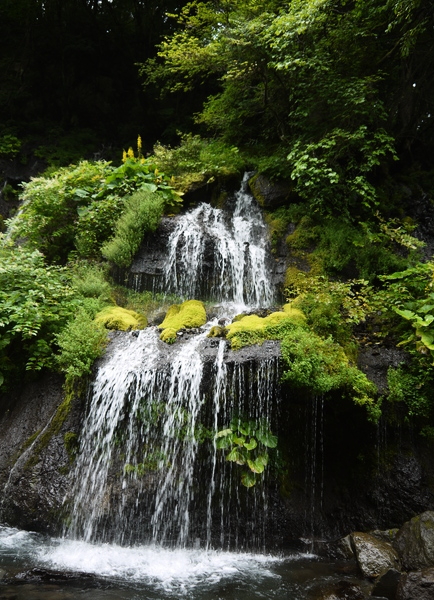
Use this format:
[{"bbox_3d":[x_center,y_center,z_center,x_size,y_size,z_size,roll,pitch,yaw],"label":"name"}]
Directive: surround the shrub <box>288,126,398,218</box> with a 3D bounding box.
[{"bbox_3d":[2.476,-2.496,9.500,2.100,1.750,1.600,1,-3,0],"label":"shrub"}]

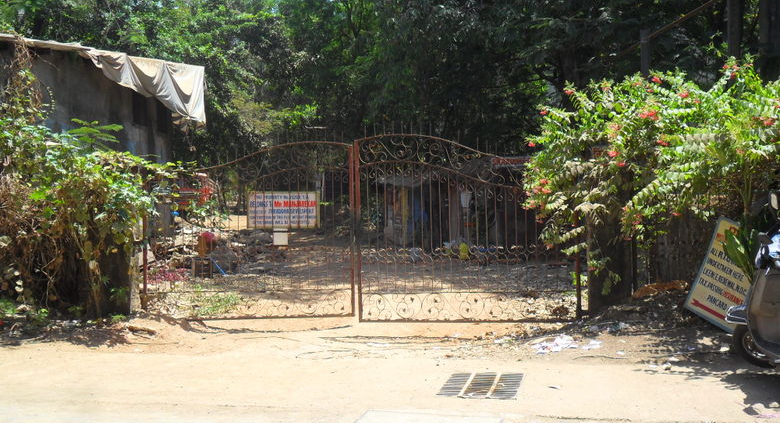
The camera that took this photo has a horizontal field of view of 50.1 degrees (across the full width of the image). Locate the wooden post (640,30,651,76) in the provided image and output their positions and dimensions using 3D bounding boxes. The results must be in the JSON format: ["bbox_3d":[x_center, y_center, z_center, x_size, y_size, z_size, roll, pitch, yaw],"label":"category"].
[{"bbox_3d":[3.850,-0.739,12.486,0.130,3.980,0.130,-1,0,13],"label":"wooden post"}]

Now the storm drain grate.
[{"bbox_3d":[0.659,1.256,5.953,0.537,0.050,0.850,-1,0,13],"label":"storm drain grate"}]

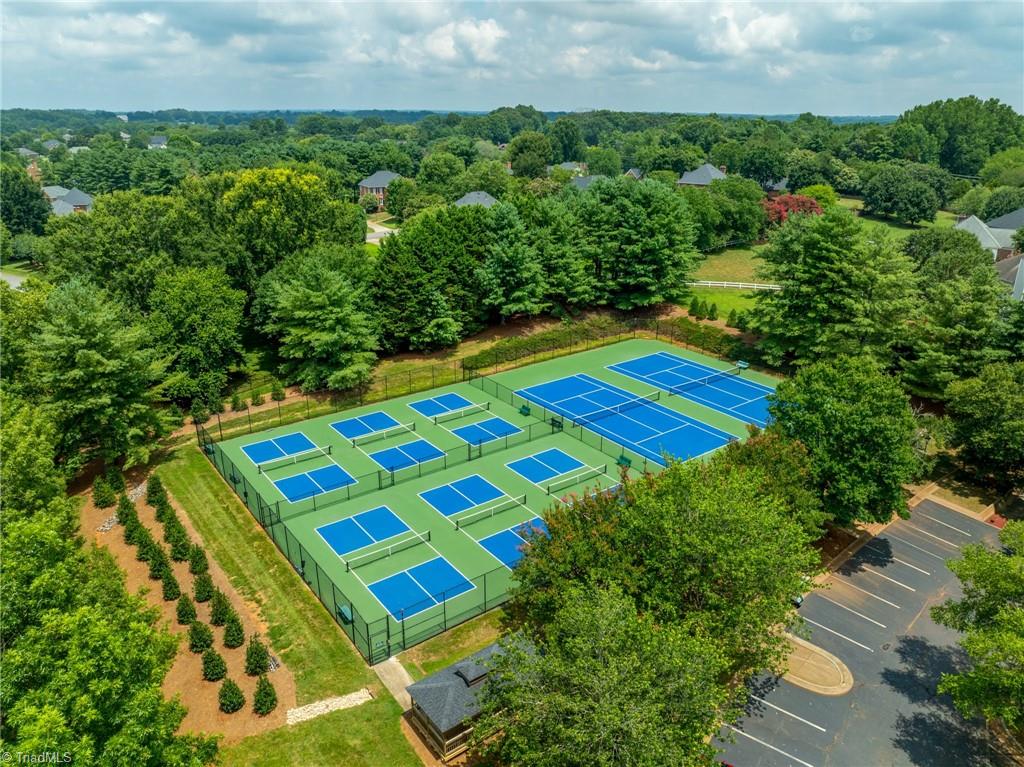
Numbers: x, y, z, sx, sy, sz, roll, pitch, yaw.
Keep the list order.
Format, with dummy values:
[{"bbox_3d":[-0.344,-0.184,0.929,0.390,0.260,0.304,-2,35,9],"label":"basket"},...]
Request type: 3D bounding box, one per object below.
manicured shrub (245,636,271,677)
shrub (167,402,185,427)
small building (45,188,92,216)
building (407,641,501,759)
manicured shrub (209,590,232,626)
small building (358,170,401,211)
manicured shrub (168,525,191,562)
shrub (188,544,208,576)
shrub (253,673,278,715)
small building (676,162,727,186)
[{"bbox_3d":[-14.996,15.853,41.719,1.441,2.511,1.441,0,21,0],"label":"manicured shrub"},{"bbox_3d":[-34.664,3.183,72.914,1.748,2.566,1.748,0,21,0],"label":"shrub"},{"bbox_3d":[-147.001,-60.696,236.000,15.000,9.000,13.000,-12,24,-29],"label":"small building"},{"bbox_3d":[-1.479,16.186,37.936,7.420,4.100,3.550,-14,25,-35],"label":"building"},{"bbox_3d":[-18.847,14.337,45.746,1.400,2.427,1.400,0,21,0],"label":"manicured shrub"},{"bbox_3d":[-36.475,-54.927,203.000,13.000,10.000,10.500,7,22,16],"label":"small building"},{"bbox_3d":[-24.457,11.716,52.149,1.387,2.689,1.387,0,21,0],"label":"manicured shrub"},{"bbox_3d":[-22.292,12.429,50.304,1.269,2.249,1.269,-14,25,-35],"label":"shrub"},{"bbox_3d":[-13.498,16.821,38.668,1.299,2.372,1.299,-14,25,-35],"label":"shrub"},{"bbox_3d":[57.182,-60.484,213.000,13.000,10.000,14.000,14,25,32],"label":"small building"}]

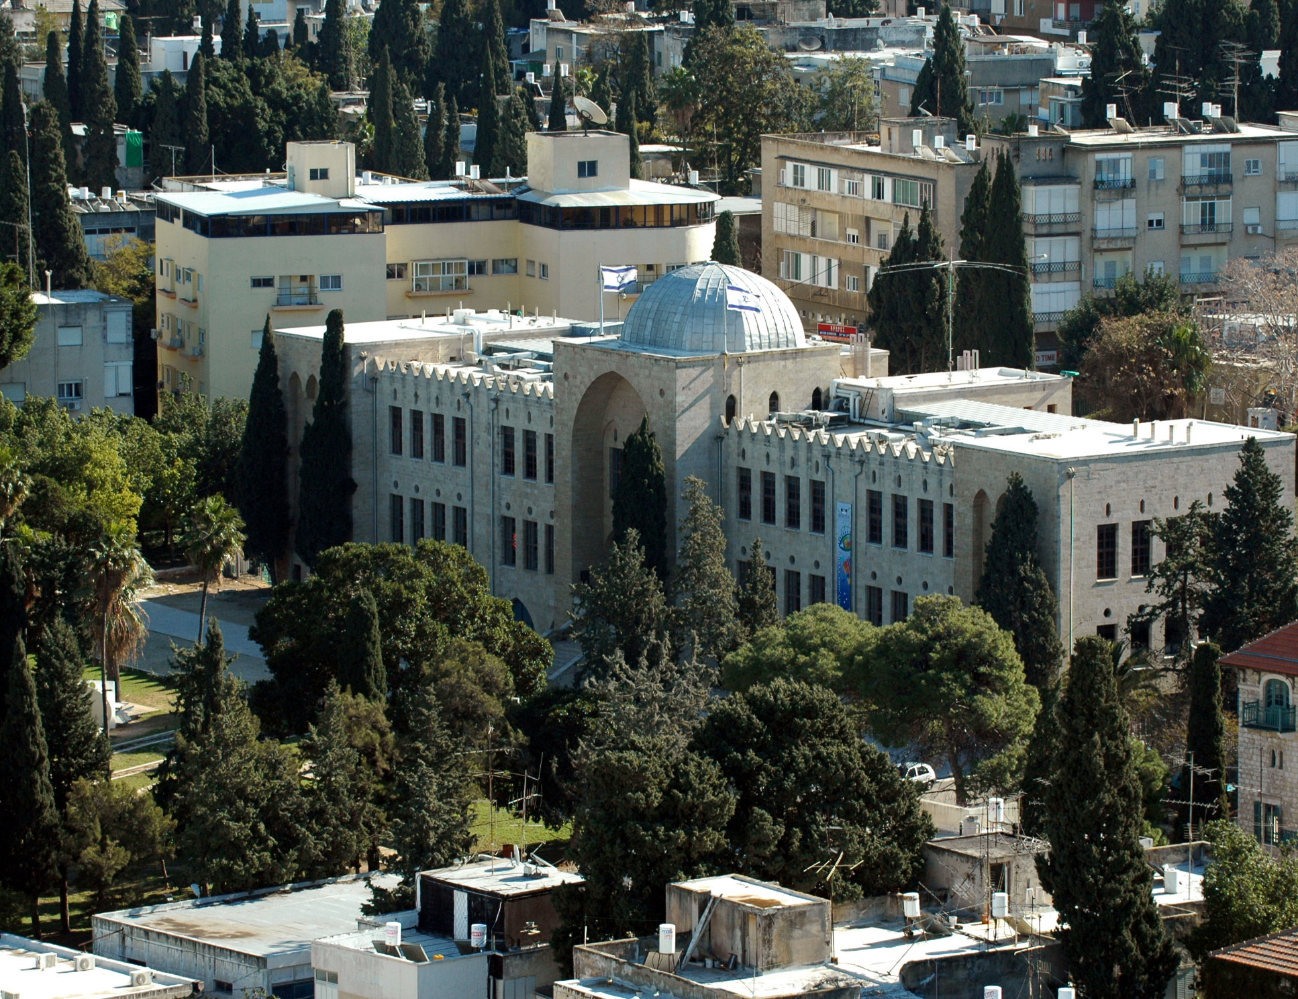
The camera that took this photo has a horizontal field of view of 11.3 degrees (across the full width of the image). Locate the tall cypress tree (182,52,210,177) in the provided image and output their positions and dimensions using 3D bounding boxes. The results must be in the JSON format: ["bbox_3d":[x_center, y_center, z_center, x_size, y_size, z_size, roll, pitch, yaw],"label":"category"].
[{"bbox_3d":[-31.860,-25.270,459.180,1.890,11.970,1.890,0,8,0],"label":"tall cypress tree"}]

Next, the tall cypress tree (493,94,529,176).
[{"bbox_3d":[-10.550,-24.640,500.710,2.780,12.970,2.780,0,8,-1],"label":"tall cypress tree"}]

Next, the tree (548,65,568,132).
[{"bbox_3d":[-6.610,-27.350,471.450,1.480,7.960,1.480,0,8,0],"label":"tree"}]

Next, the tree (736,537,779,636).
[{"bbox_3d":[6.010,6.280,362.690,2.600,8.560,2.600,0,8,1],"label":"tree"}]

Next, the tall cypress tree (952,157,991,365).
[{"bbox_3d":[20.158,-13.752,404.985,3.000,14.300,3.000,0,8,0],"label":"tall cypress tree"}]

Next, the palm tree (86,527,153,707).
[{"bbox_3d":[-28.350,6.180,349.260,3.510,10.020,3.510,0,8,0],"label":"palm tree"}]

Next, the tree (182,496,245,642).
[{"bbox_3d":[-25.520,4.410,383.160,3.710,9.240,3.710,-1,8,-4],"label":"tree"}]

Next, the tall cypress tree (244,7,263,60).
[{"bbox_3d":[-36.310,-41.370,599.880,1.830,7.530,1.830,-1,8,-3],"label":"tall cypress tree"}]

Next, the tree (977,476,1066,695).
[{"bbox_3d":[19.170,5.820,338.720,4.680,14.510,4.680,0,8,3],"label":"tree"}]

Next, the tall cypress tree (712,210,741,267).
[{"bbox_3d":[4.830,-13.870,411.400,2.070,8.680,2.070,0,8,0],"label":"tall cypress tree"}]

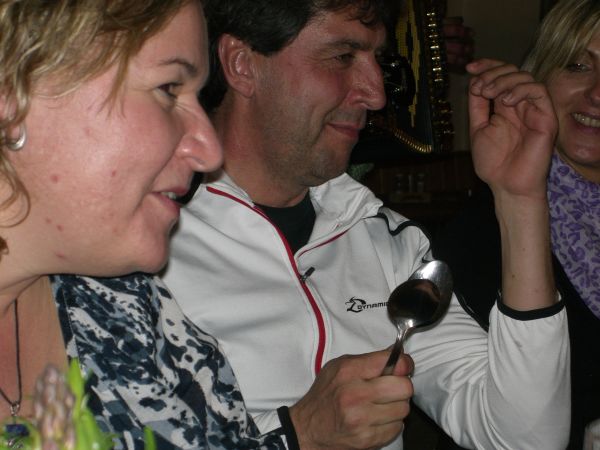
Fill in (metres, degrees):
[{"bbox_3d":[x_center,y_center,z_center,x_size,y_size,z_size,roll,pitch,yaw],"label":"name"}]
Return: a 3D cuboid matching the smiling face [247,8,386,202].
[{"bbox_3d":[0.018,-0.116,1.860,0.140,0.190,0.150,8,2,20],"label":"smiling face"}]

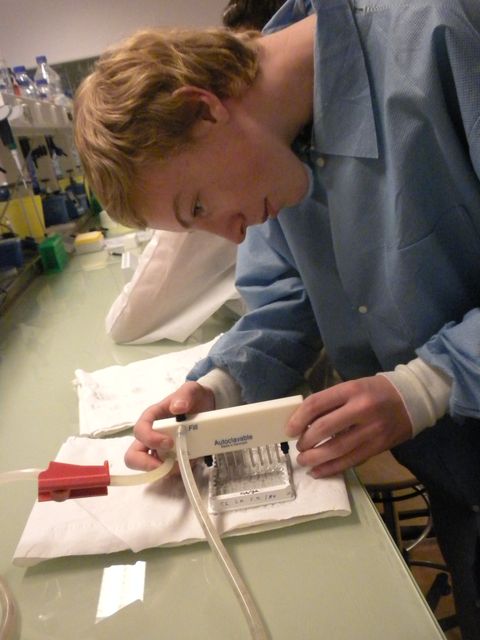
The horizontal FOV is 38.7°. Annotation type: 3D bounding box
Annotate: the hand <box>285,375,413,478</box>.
[{"bbox_3d":[0.111,0.108,0.700,0.128,0.088,0.088,-9,16,4],"label":"hand"}]

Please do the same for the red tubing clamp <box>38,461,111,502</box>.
[{"bbox_3d":[-0.167,0.163,0.690,0.073,0.033,0.024,-10,16,-2],"label":"red tubing clamp"}]

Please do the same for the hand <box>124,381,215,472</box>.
[{"bbox_3d":[-0.074,0.118,0.742,0.112,0.092,0.082,-21,20,-34],"label":"hand"}]

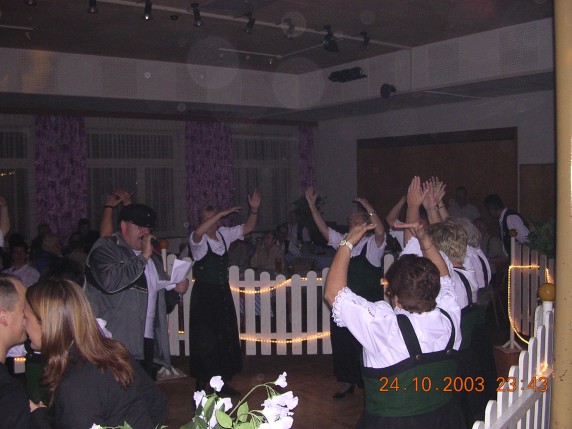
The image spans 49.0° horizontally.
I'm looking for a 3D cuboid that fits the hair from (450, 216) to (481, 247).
[{"bbox_3d":[1.251,0.126,4.400,0.200,0.230,0.220,-3,4,-37],"label":"hair"}]

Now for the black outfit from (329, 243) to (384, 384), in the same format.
[{"bbox_3d":[0.638,0.883,5.600,0.480,1.270,0.400,2,4,43],"label":"black outfit"}]

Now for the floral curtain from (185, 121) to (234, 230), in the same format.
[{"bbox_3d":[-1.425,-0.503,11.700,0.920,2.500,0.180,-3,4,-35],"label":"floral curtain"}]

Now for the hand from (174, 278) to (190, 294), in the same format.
[{"bbox_3d":[-0.626,0.436,3.800,0.090,0.100,0.100,-4,5,-37],"label":"hand"}]

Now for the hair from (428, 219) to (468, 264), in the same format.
[{"bbox_3d":[0.906,0.151,3.500,0.200,0.250,0.220,-3,4,-34],"label":"hair"}]

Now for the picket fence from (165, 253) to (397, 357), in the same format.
[{"bbox_3d":[0.005,0.882,6.120,2.400,1.000,0.080,-1,3,0],"label":"picket fence"}]

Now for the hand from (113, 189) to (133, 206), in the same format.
[{"bbox_3d":[-1.224,-0.127,4.700,0.120,0.150,0.090,-4,5,-37],"label":"hand"}]

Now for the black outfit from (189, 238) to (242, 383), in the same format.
[{"bbox_3d":[-0.629,0.856,5.600,0.480,1.280,0.400,-3,4,-37],"label":"black outfit"}]

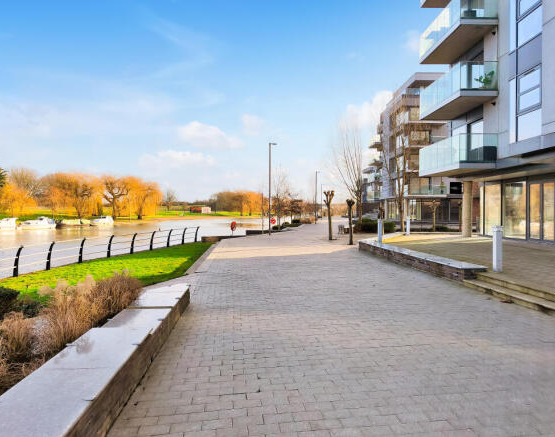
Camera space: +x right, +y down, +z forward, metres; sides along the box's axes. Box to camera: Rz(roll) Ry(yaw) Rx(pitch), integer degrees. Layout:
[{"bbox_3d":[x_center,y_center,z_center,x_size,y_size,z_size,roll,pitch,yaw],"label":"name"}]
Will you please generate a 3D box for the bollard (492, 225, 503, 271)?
[{"bbox_3d":[5.008,0.700,8.800,0.220,1.040,0.220,0,1,11],"label":"bollard"}]

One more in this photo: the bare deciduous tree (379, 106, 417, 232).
[{"bbox_3d":[8.592,-3.479,27.500,3.000,9.000,3.000,0,1,0],"label":"bare deciduous tree"}]

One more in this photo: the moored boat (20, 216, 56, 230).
[{"bbox_3d":[-40.195,0.806,65.000,2.200,2.200,5.800,1,1,25],"label":"moored boat"}]

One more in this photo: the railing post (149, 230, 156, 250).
[{"bbox_3d":[-7.204,1.301,22.500,0.300,1.070,0.080,0,1,14],"label":"railing post"}]

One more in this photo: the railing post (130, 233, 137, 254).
[{"bbox_3d":[-7.606,1.356,20.600,0.300,1.070,0.080,0,1,14],"label":"railing post"}]

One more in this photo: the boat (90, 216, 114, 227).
[{"bbox_3d":[-36.044,0.578,80.000,2.000,2.100,5.200,1,1,25],"label":"boat"}]

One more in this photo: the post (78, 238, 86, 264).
[{"bbox_3d":[-8.559,1.427,17.000,0.300,1.070,0.080,0,1,14],"label":"post"}]

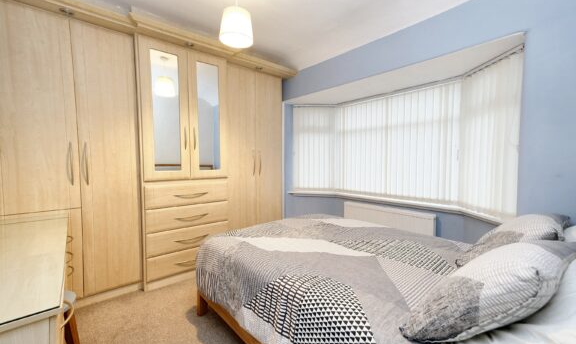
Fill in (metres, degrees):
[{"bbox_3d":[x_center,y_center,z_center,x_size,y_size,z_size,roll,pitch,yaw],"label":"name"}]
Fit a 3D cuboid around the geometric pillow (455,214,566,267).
[{"bbox_3d":[1.323,0.392,1.402,0.670,0.180,0.470,-3,-26,-43],"label":"geometric pillow"}]

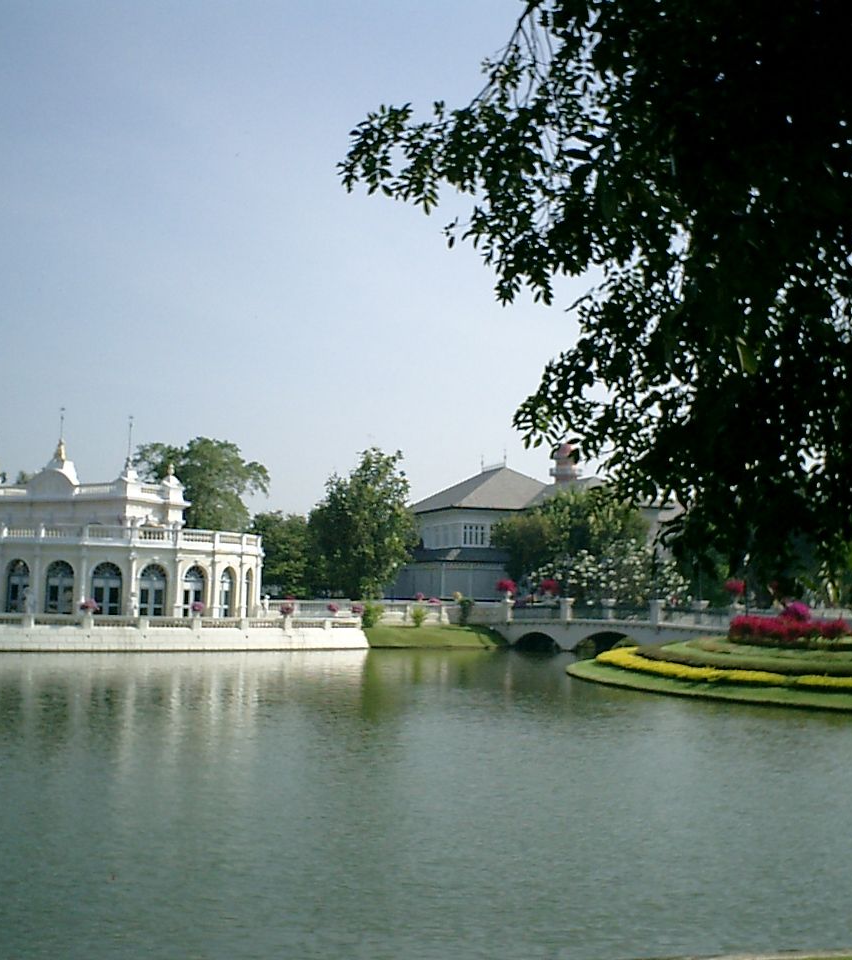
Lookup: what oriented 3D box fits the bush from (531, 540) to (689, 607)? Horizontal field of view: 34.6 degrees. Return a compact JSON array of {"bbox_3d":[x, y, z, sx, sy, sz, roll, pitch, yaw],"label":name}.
[{"bbox_3d":[13.891,7.569,103.755,12.010,5.960,6.000,2,-4,0],"label":"bush"}]

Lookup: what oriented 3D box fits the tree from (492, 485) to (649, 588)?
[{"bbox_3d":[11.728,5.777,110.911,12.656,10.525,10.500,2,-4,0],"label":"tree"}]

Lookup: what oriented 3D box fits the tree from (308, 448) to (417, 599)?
[{"bbox_3d":[-4.941,4.003,108.005,8.525,12.713,8.300,2,-4,0],"label":"tree"}]

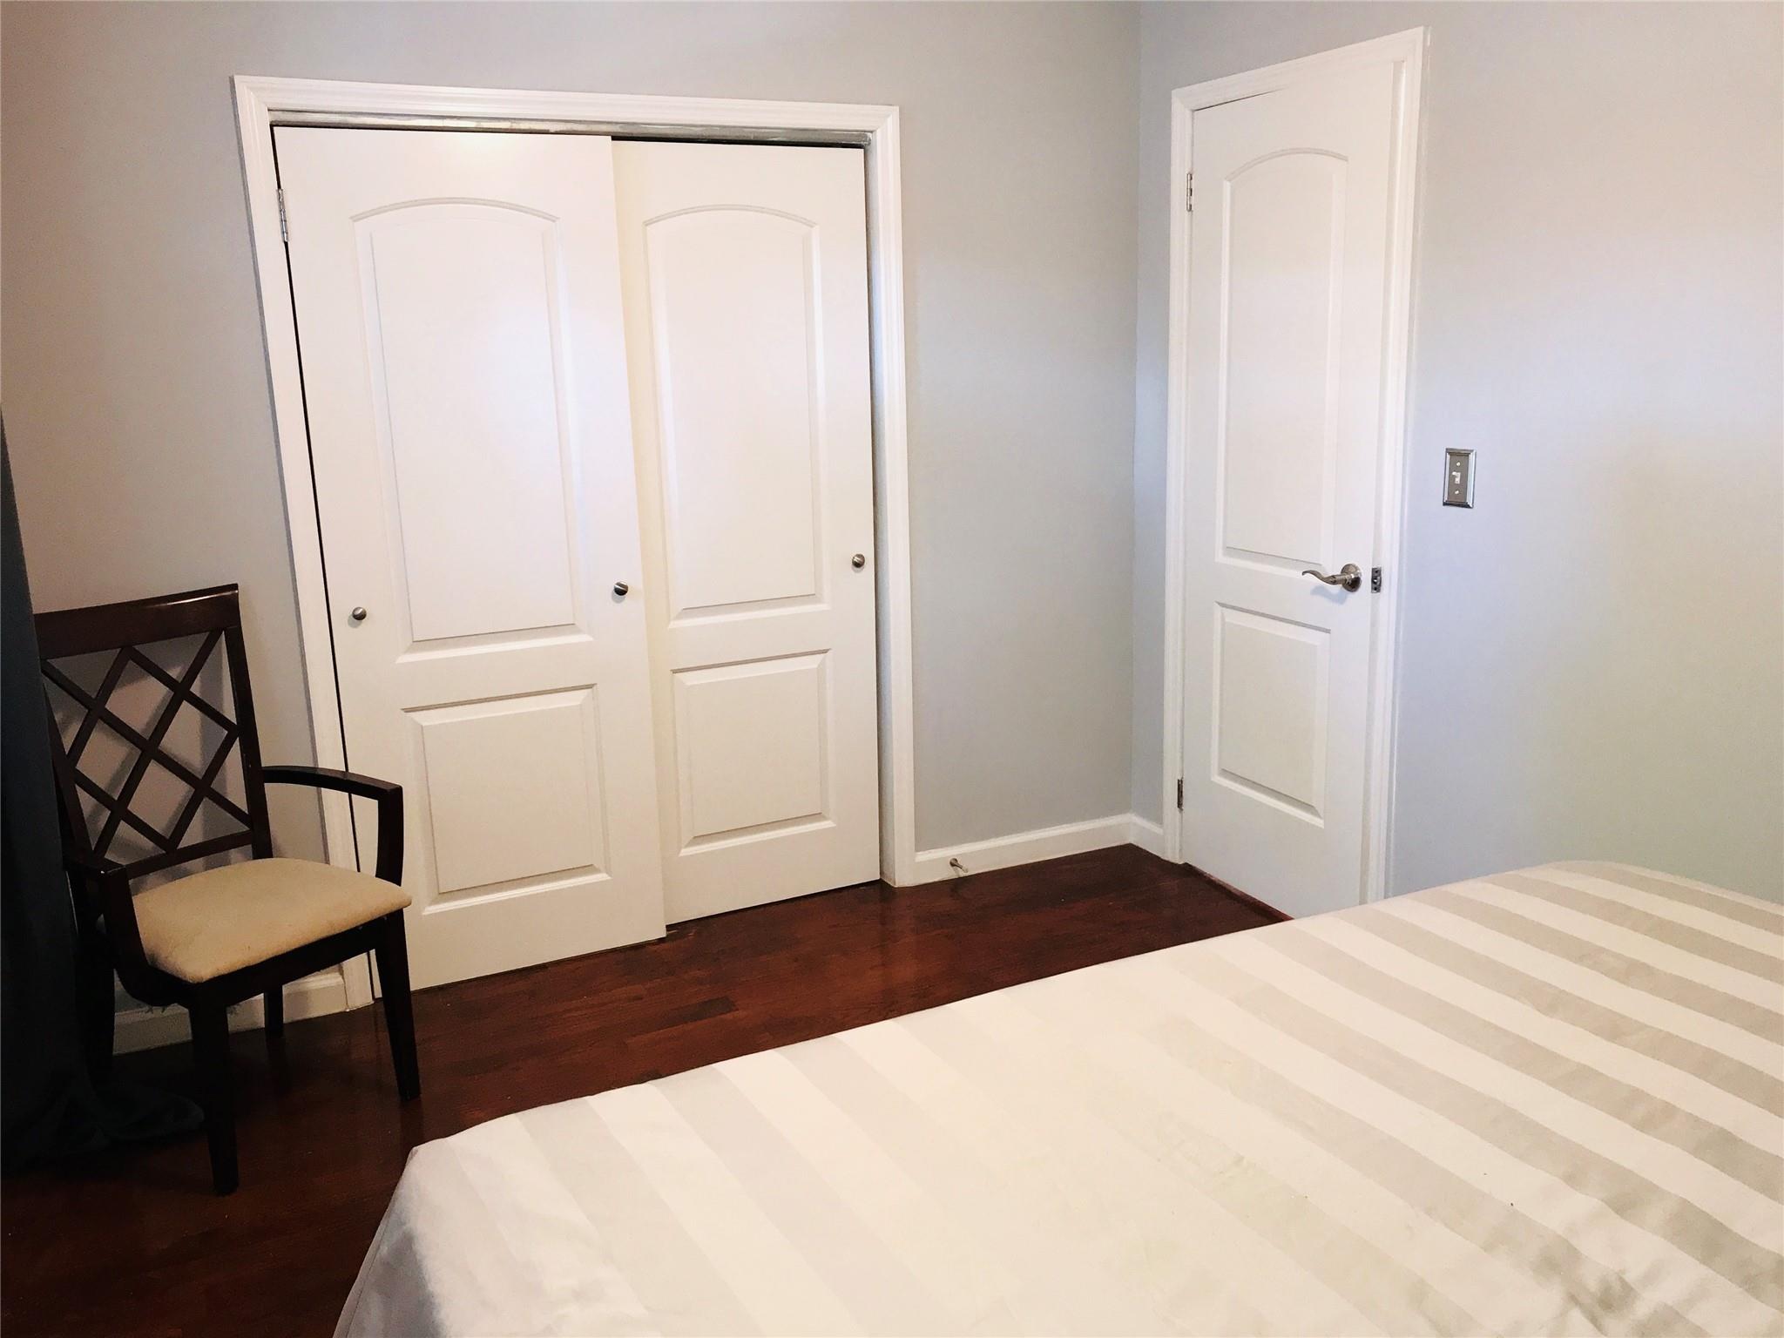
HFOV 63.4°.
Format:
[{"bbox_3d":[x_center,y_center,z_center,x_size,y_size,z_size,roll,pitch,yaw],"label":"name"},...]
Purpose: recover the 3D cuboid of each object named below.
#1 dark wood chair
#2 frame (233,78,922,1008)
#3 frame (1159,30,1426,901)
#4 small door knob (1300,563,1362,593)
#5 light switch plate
[{"bbox_3d":[-1.323,0.397,2.847,0.585,1.040,0.580,7,16,35],"label":"dark wood chair"},{"bbox_3d":[-0.661,-0.306,3.542,1.510,2.062,0.100,-8,14,-25],"label":"frame"},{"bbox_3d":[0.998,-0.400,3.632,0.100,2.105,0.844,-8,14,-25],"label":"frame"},{"bbox_3d":[1.030,-0.216,3.380,0.060,0.066,0.149,-7,14,-22],"label":"small door knob"},{"bbox_3d":[1.213,-0.407,3.085,0.010,0.123,0.081,-8,14,-25],"label":"light switch plate"}]

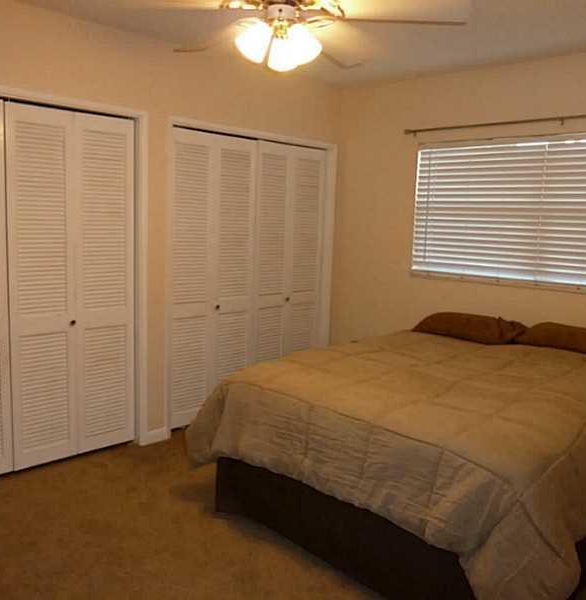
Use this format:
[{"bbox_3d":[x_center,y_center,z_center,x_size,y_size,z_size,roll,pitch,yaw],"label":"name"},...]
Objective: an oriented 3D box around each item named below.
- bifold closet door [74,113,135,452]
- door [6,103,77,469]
[{"bbox_3d":[-1.142,-0.070,3.515,0.371,2.015,0.036,-5,10,-43],"label":"bifold closet door"},{"bbox_3d":[-1.413,-0.048,3.265,0.367,2.015,0.036,-5,10,-43],"label":"door"}]

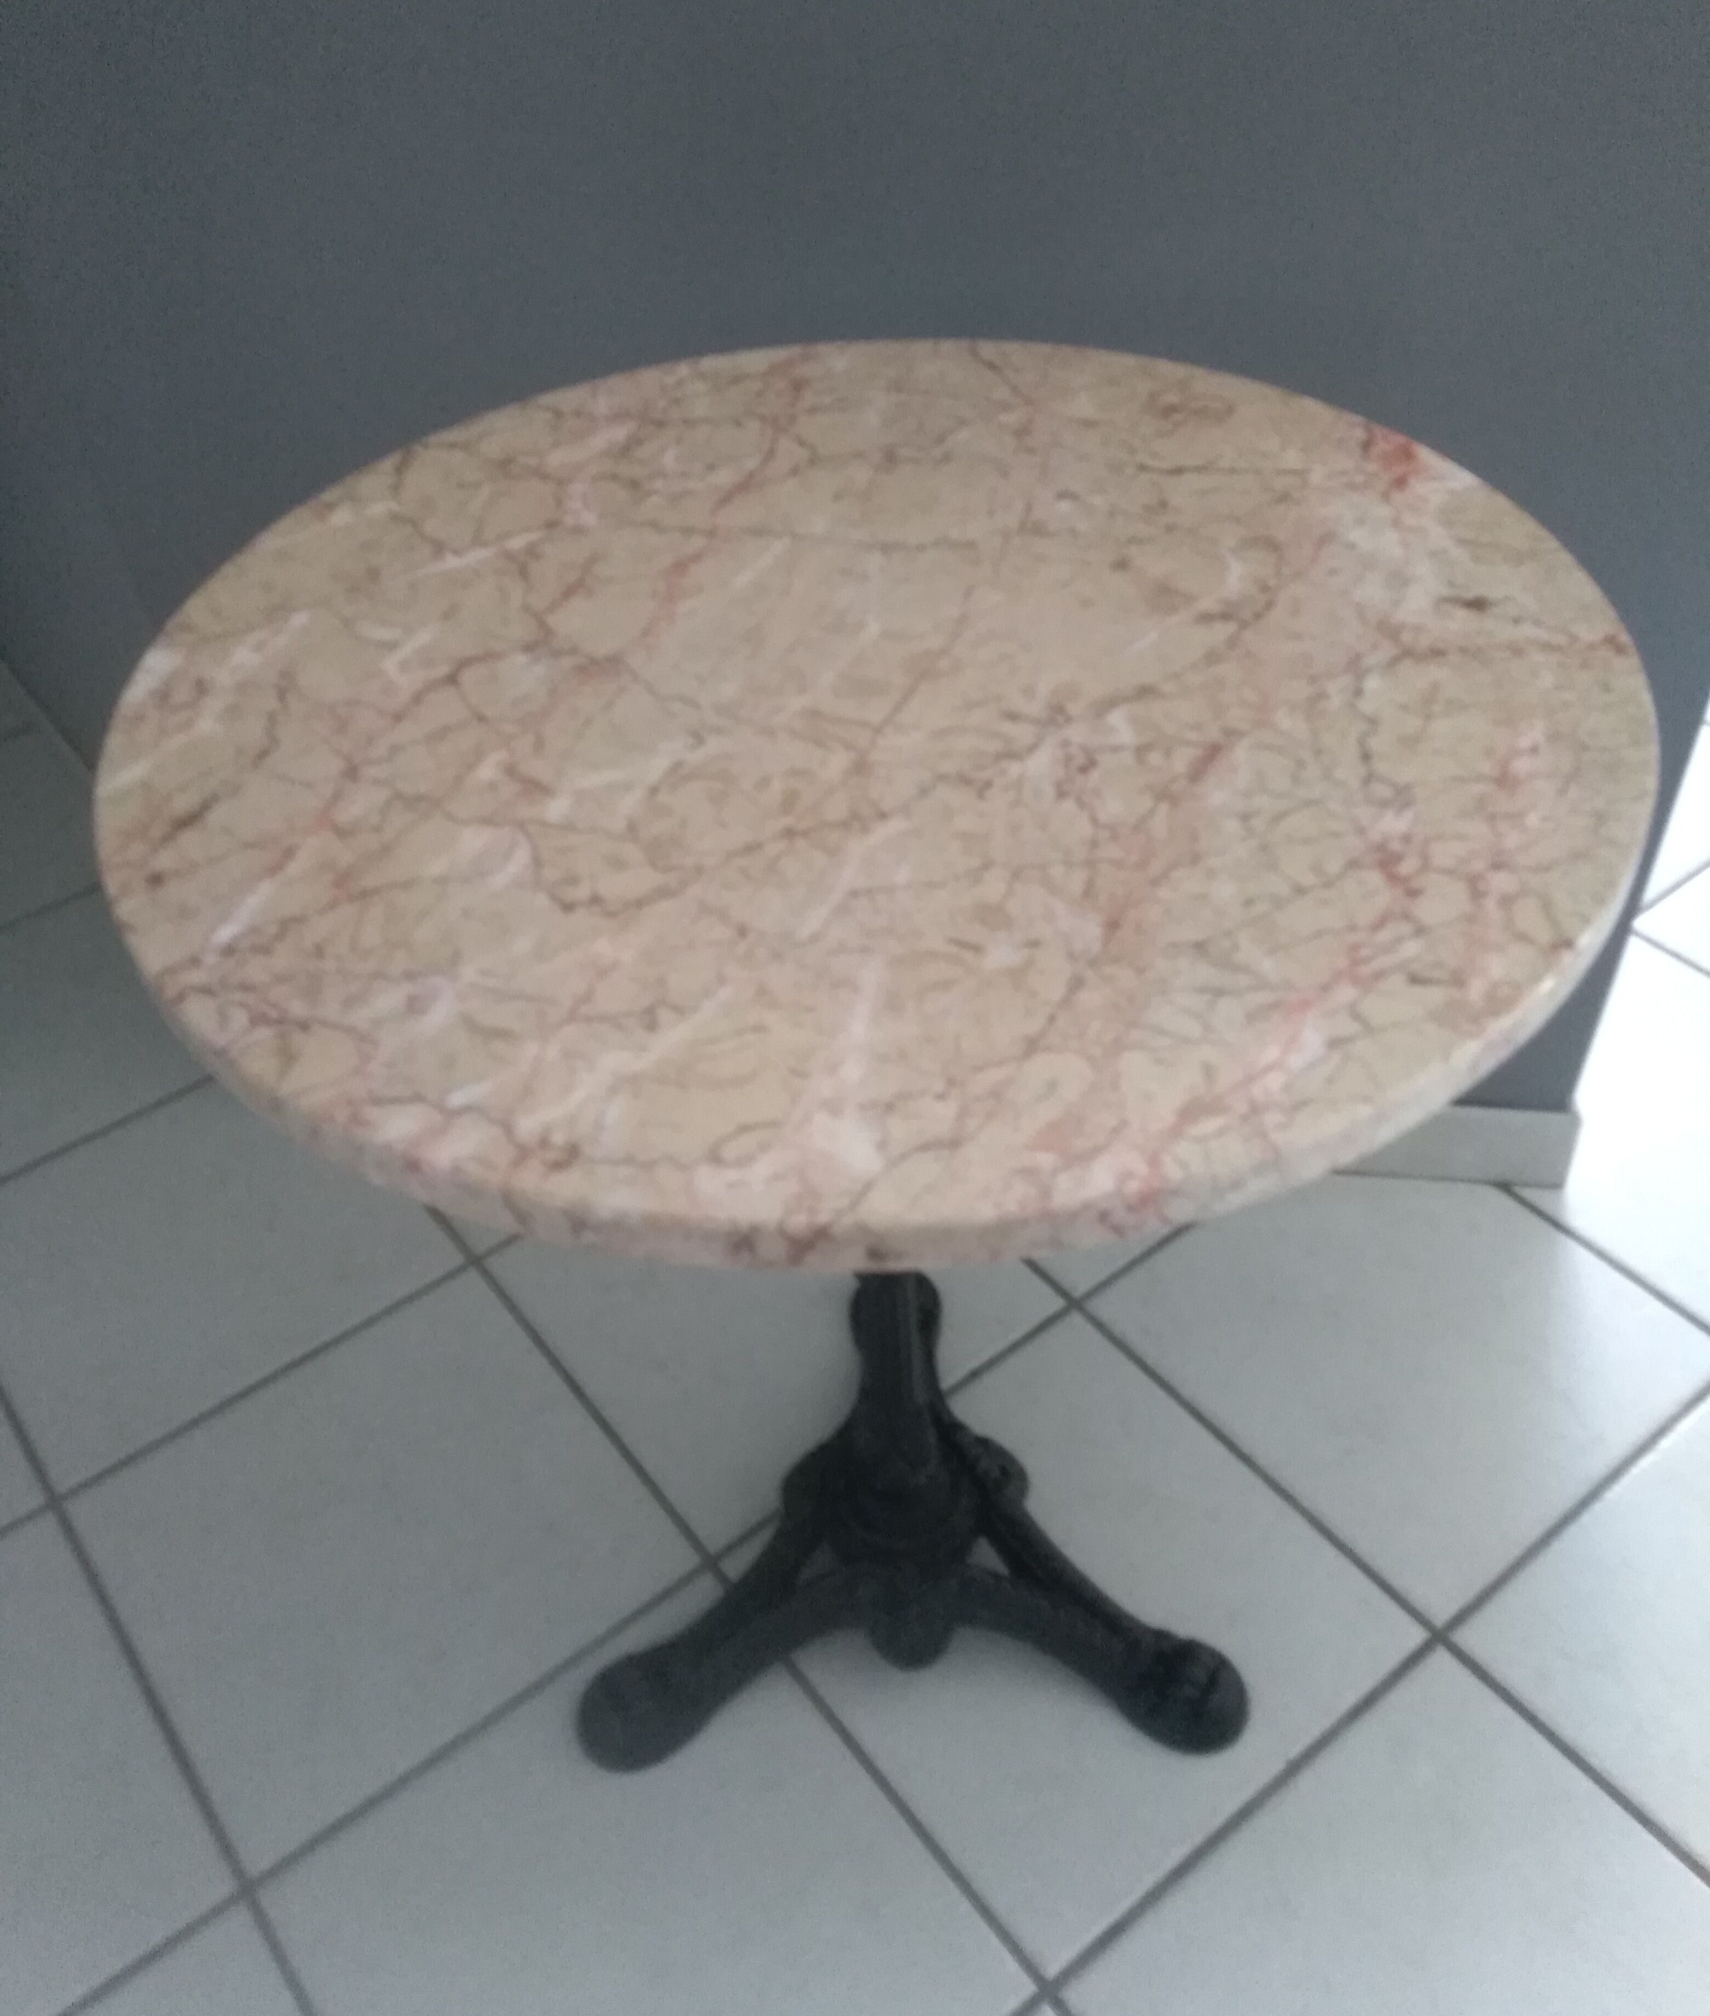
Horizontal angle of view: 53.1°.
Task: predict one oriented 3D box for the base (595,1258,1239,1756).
[{"bbox_3d":[0.019,0.097,0.967,0.417,0.700,0.375,-2,43,2],"label":"base"}]

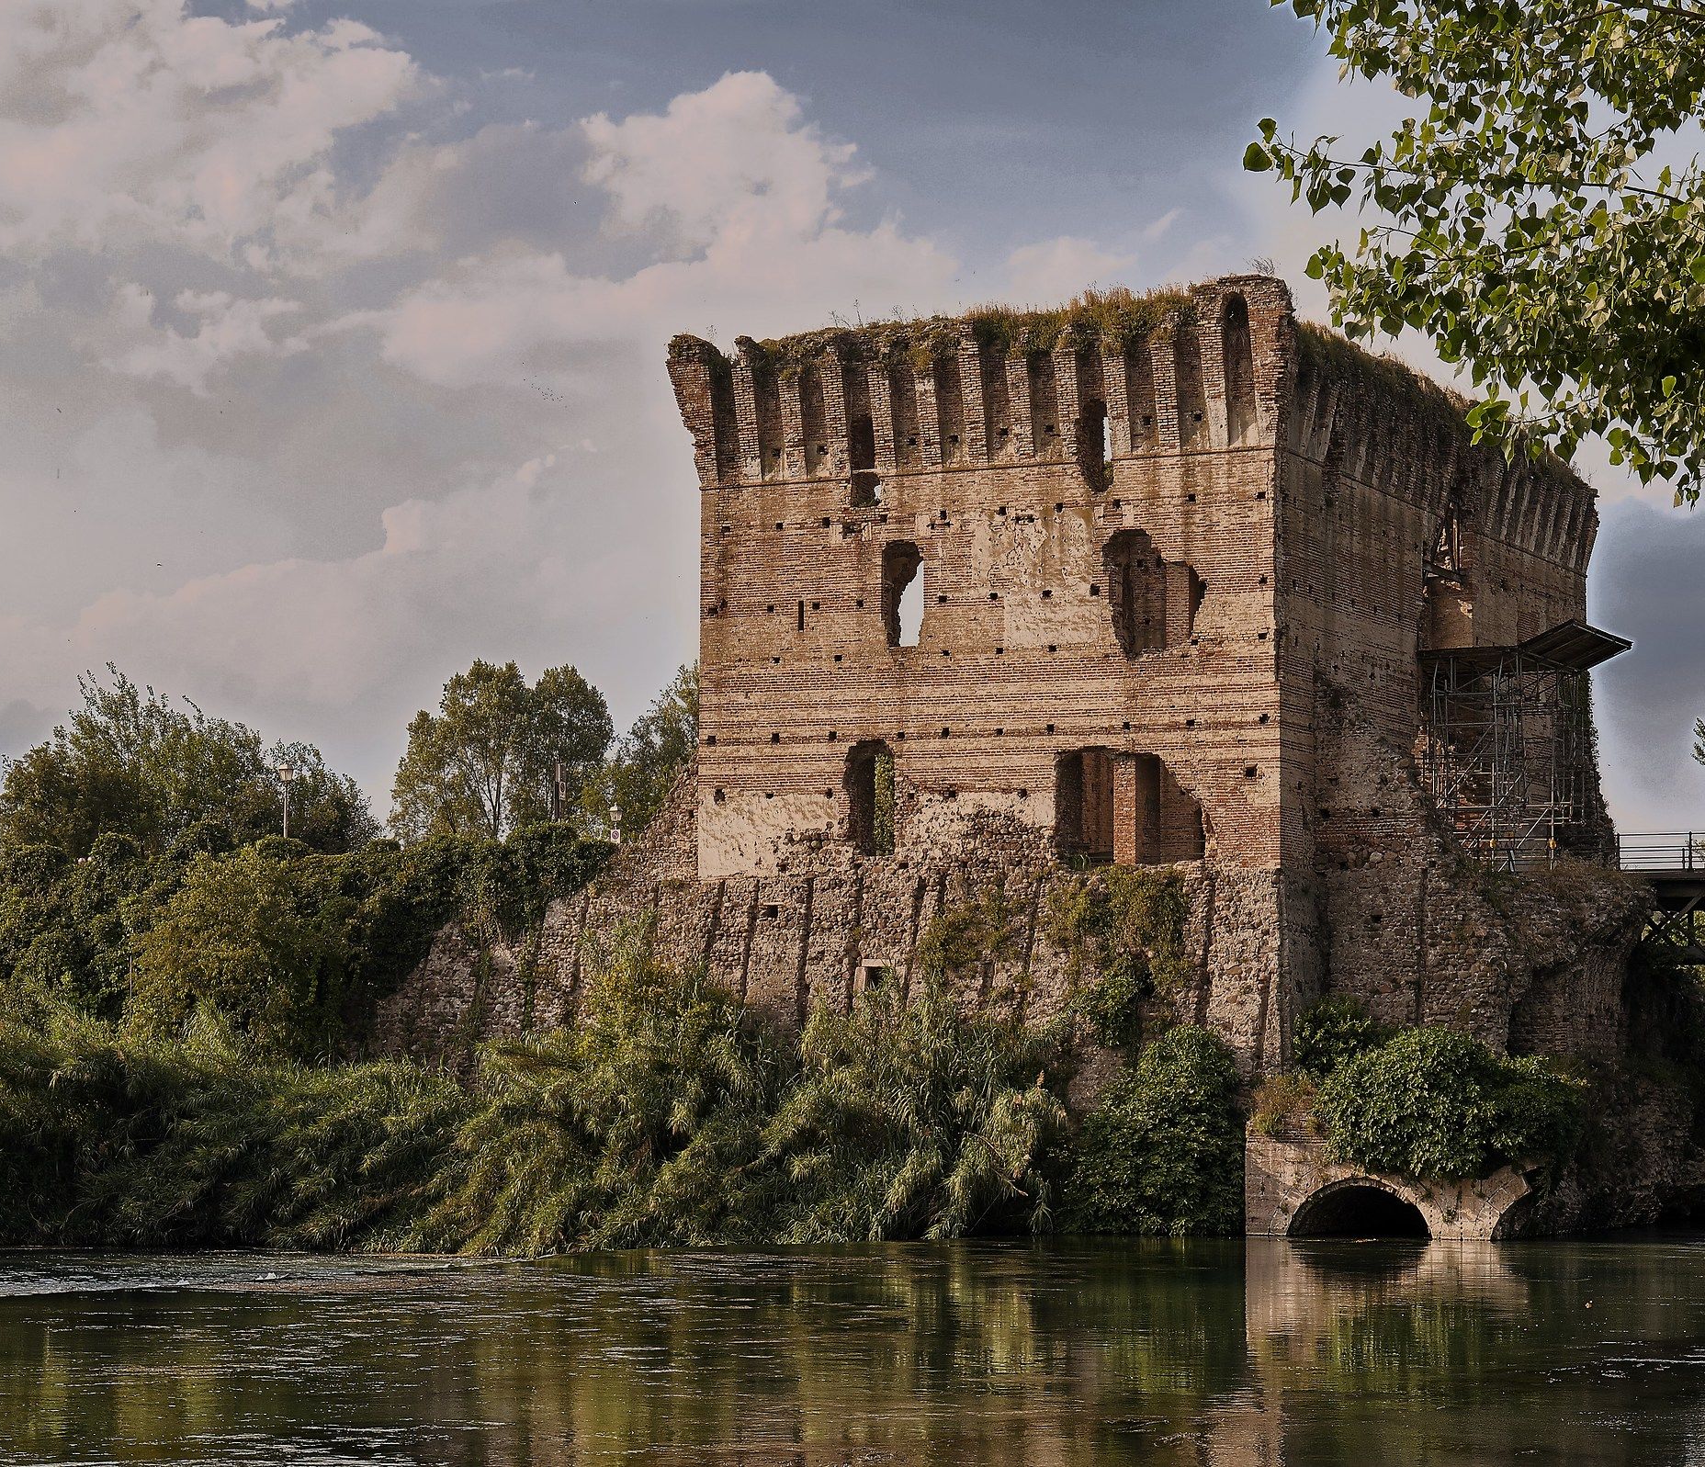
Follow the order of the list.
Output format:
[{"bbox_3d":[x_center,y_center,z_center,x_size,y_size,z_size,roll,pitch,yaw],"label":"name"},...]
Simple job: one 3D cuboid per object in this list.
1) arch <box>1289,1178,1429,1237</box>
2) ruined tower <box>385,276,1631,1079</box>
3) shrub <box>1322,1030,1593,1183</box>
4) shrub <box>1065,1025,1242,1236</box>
[{"bbox_3d":[11.079,10.192,80.271,3.190,1.350,1.400,-2,-5,26],"label":"arch"},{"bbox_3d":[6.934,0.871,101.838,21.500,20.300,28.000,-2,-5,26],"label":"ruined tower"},{"bbox_3d":[12.871,7.982,80.300,4.900,3.200,3.400,-2,-5,26],"label":"shrub"},{"bbox_3d":[6.579,8.665,81.500,3.500,4.400,3.000,-2,-5,26],"label":"shrub"}]

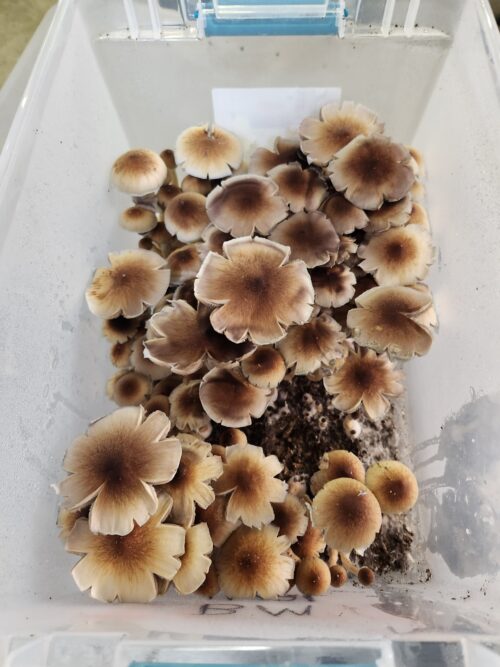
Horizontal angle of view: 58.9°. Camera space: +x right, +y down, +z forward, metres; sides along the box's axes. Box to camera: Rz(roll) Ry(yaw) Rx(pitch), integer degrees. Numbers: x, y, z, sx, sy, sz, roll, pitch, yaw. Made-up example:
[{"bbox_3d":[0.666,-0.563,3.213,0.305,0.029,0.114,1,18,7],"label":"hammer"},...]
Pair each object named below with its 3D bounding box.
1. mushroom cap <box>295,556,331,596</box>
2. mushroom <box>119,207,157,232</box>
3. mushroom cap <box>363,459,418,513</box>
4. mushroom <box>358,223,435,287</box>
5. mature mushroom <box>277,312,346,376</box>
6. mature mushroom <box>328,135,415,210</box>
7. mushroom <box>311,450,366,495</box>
[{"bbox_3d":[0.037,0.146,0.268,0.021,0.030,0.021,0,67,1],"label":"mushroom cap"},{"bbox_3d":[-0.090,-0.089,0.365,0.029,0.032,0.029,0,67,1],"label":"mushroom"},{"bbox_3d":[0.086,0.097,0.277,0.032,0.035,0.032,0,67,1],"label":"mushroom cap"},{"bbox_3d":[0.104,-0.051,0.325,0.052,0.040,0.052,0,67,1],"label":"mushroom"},{"bbox_3d":[0.042,0.008,0.302,0.048,0.024,0.048,0,67,1],"label":"mature mushroom"},{"bbox_3d":[0.087,-0.115,0.320,0.059,0.023,0.059,0,77,6],"label":"mature mushroom"},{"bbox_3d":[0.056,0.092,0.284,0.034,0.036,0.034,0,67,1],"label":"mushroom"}]

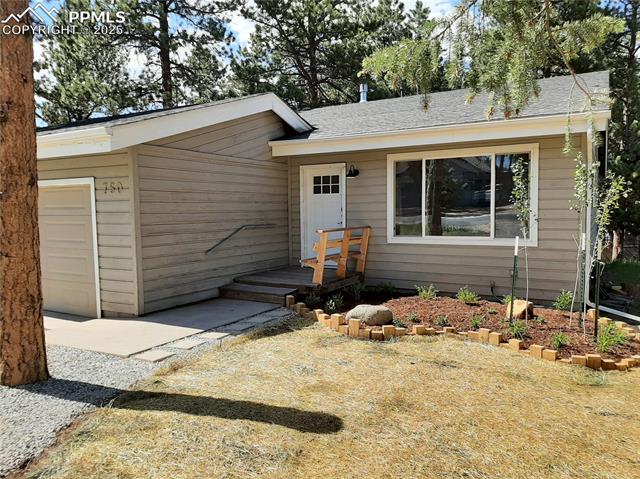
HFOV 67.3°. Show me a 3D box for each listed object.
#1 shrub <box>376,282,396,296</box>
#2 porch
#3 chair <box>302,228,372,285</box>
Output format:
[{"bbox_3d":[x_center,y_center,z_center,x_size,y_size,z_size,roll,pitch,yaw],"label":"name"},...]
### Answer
[{"bbox_3d":[1.197,0.870,8.508,0.353,0.229,0.353,-1,4,0],"label":"shrub"},{"bbox_3d":[-0.442,0.832,8.868,1.736,0.294,2.203,1,4,30],"label":"porch"},{"bbox_3d":[0.321,0.263,8.613,0.528,0.878,1.736,1,4,30],"label":"chair"}]

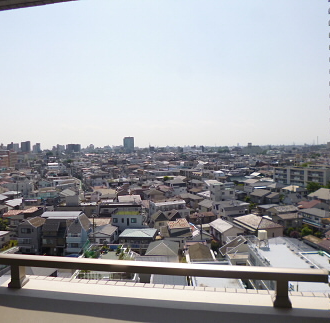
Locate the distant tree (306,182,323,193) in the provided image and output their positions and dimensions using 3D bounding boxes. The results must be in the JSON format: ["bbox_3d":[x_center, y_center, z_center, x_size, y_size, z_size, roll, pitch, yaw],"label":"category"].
[{"bbox_3d":[70.544,14.716,140.861,7.500,9.600,7.500,-1,3,0],"label":"distant tree"}]

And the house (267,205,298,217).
[{"bbox_3d":[38.730,17.829,98.599,8.000,7.000,6.500,-2,3,-24],"label":"house"}]

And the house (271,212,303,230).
[{"bbox_3d":[39.000,19.270,95.010,7.800,6.600,6.300,-1,3,-19],"label":"house"}]

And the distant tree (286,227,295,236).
[{"bbox_3d":[35.378,19.989,83.913,2.400,4.000,2.400,-1,2,0],"label":"distant tree"}]

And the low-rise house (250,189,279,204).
[{"bbox_3d":[44.900,16.990,134.940,9.200,7.400,8.500,-1,3,-22],"label":"low-rise house"}]

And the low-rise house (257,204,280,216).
[{"bbox_3d":[37.300,19.000,106.010,6.800,6.100,6.300,-1,3,-21],"label":"low-rise house"}]

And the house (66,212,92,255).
[{"bbox_3d":[-22.275,18.704,79.055,5.000,8.900,8.500,-1,2,-1],"label":"house"}]

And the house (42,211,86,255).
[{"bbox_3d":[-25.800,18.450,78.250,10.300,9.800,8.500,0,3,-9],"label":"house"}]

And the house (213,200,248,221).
[{"bbox_3d":[24.200,18.340,110.480,10.800,7.000,8.000,-1,3,-23],"label":"house"}]

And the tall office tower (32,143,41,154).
[{"bbox_3d":[-387.700,-34.200,899.390,20.000,38.000,18.000,-1,3,-15],"label":"tall office tower"}]

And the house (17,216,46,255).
[{"bbox_3d":[-34.294,19.431,79.335,5.800,9.100,8.600,-1,3,5],"label":"house"}]

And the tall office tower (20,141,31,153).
[{"bbox_3d":[-302.291,-19.550,649.536,14.000,48.000,14.000,0,2,18],"label":"tall office tower"}]

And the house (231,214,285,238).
[{"bbox_3d":[25.707,18.980,82.462,7.400,7.800,11.000,-2,3,-15],"label":"house"}]

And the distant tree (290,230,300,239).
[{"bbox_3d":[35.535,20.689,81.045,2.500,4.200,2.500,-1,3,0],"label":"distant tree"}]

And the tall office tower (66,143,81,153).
[{"bbox_3d":[-260.730,-30.860,849.490,38.000,36.000,20.000,-1,3,-15],"label":"tall office tower"}]

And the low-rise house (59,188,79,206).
[{"bbox_3d":[-44.725,17.550,138.904,7.000,7.800,7.500,-2,3,-25],"label":"low-rise house"}]

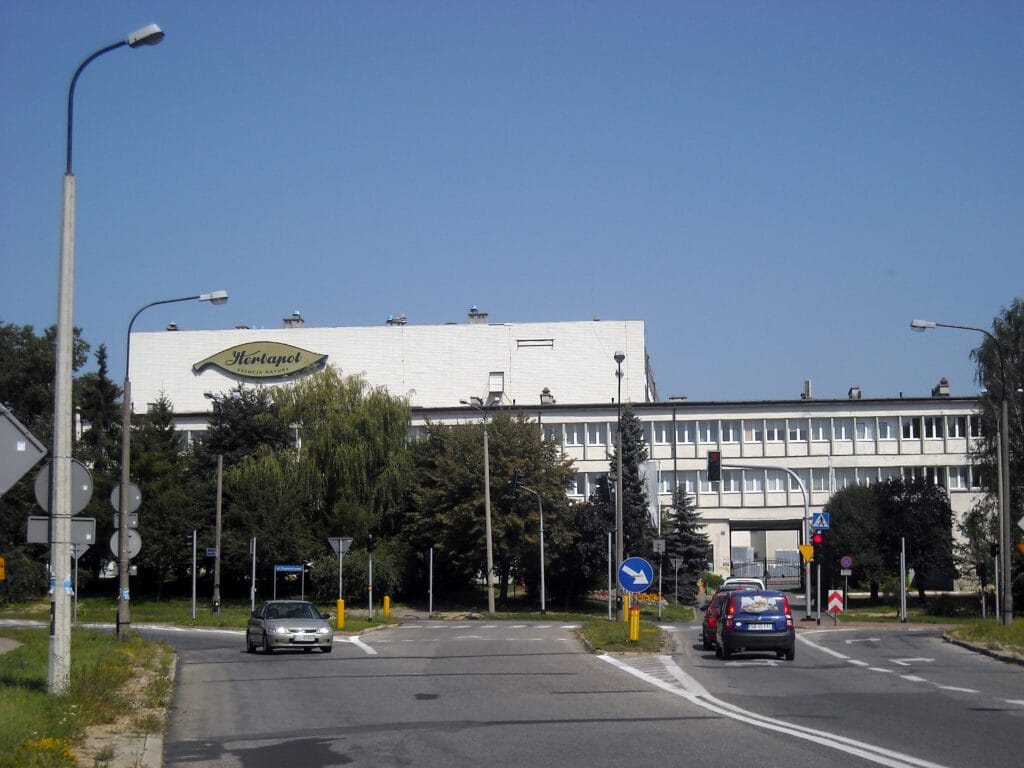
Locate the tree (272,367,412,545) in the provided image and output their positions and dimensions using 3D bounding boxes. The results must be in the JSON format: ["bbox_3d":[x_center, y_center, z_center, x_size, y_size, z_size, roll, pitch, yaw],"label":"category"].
[{"bbox_3d":[-9.466,5.528,125.560,7.819,13.067,7.819,0,-5,0],"label":"tree"}]

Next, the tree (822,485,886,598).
[{"bbox_3d":[20.176,9.249,131.290,4.205,6.758,4.205,0,-5,0],"label":"tree"}]

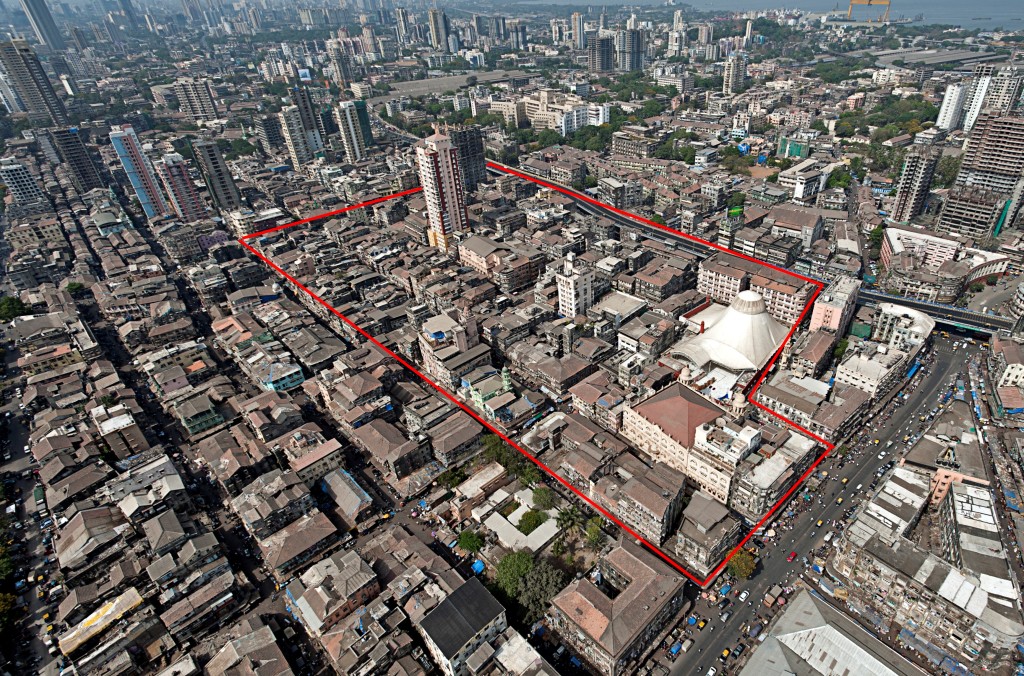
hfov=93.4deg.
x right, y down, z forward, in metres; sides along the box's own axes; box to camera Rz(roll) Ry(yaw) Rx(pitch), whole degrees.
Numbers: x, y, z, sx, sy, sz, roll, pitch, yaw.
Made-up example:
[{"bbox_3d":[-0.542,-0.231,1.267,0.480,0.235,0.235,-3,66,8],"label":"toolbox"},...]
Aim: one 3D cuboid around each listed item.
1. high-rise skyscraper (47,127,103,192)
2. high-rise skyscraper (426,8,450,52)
[{"bbox_3d":[-383.870,-156.340,429.240,20.300,55.300,18.100,27,46,35],"label":"high-rise skyscraper"},{"bbox_3d":[-174.300,-729.300,1143.500,37.000,90.000,28.000,-18,39,-21],"label":"high-rise skyscraper"}]

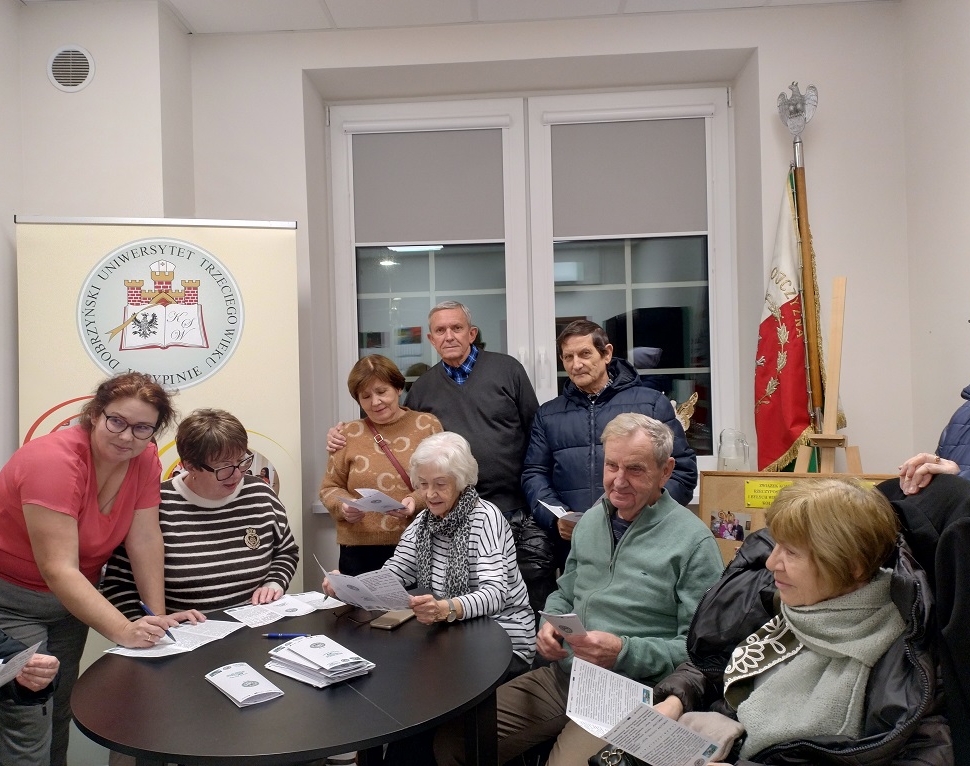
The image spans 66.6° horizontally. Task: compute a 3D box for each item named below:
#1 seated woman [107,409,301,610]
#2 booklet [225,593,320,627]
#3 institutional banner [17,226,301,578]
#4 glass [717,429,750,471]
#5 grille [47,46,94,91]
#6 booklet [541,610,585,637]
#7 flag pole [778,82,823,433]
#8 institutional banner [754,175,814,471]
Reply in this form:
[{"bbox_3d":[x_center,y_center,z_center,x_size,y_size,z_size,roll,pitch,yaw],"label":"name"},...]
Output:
[{"bbox_3d":[-0.810,0.748,2.160,0.560,1.344,0.700,-2,0,-21],"label":"seated woman"},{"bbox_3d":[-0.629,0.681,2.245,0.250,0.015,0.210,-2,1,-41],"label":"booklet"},{"bbox_3d":[-1.210,0.412,2.765,0.995,2.030,0.080,-2,0,-10],"label":"institutional banner"},{"bbox_3d":[1.041,0.316,3.100,0.135,0.240,0.115,-2,0,-6],"label":"glass"},{"bbox_3d":[-1.585,-1.201,2.828,0.183,0.183,0.020,-1,0,3],"label":"grille"},{"bbox_3d":[0.197,0.587,1.760,0.100,0.012,0.200,0,-39,17],"label":"booklet"},{"bbox_3d":[1.245,0.119,2.750,0.150,2.500,0.070,-3,-4,12],"label":"flag pole"},{"bbox_3d":[1.134,-0.211,2.760,0.250,1.160,0.160,-3,-4,17],"label":"institutional banner"}]

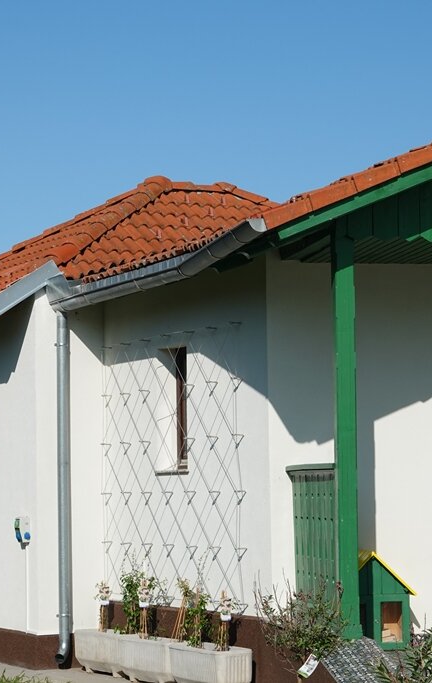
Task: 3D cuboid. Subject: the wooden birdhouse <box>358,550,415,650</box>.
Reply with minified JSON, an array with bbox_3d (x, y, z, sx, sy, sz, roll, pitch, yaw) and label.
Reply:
[{"bbox_3d":[1.171,2.000,13.884,0.662,0.755,0.400,0,-5,-11],"label":"wooden birdhouse"}]

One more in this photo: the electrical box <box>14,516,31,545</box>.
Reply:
[{"bbox_3d":[-1.791,1.752,16.555,0.110,0.255,0.160,2,-5,-28],"label":"electrical box"}]

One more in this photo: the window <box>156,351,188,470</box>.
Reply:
[{"bbox_3d":[-0.286,0.609,15.654,0.200,1.065,0.588,2,-5,-28],"label":"window"}]

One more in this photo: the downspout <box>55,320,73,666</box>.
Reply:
[{"bbox_3d":[-1.402,1.338,16.474,0.140,3.231,0.180,-2,-5,17],"label":"downspout"}]

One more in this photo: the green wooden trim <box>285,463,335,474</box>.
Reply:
[{"bbox_3d":[0.734,0.945,13.410,0.120,0.055,1.438,0,-5,-11],"label":"green wooden trim"}]

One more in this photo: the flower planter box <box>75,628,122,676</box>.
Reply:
[{"bbox_3d":[-0.883,2.777,15.938,0.410,0.340,0.960,2,-5,-28],"label":"flower planter box"}]

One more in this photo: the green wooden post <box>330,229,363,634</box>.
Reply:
[{"bbox_3d":[0.901,0.617,12.473,0.145,2.860,0.145,0,-5,-10],"label":"green wooden post"}]

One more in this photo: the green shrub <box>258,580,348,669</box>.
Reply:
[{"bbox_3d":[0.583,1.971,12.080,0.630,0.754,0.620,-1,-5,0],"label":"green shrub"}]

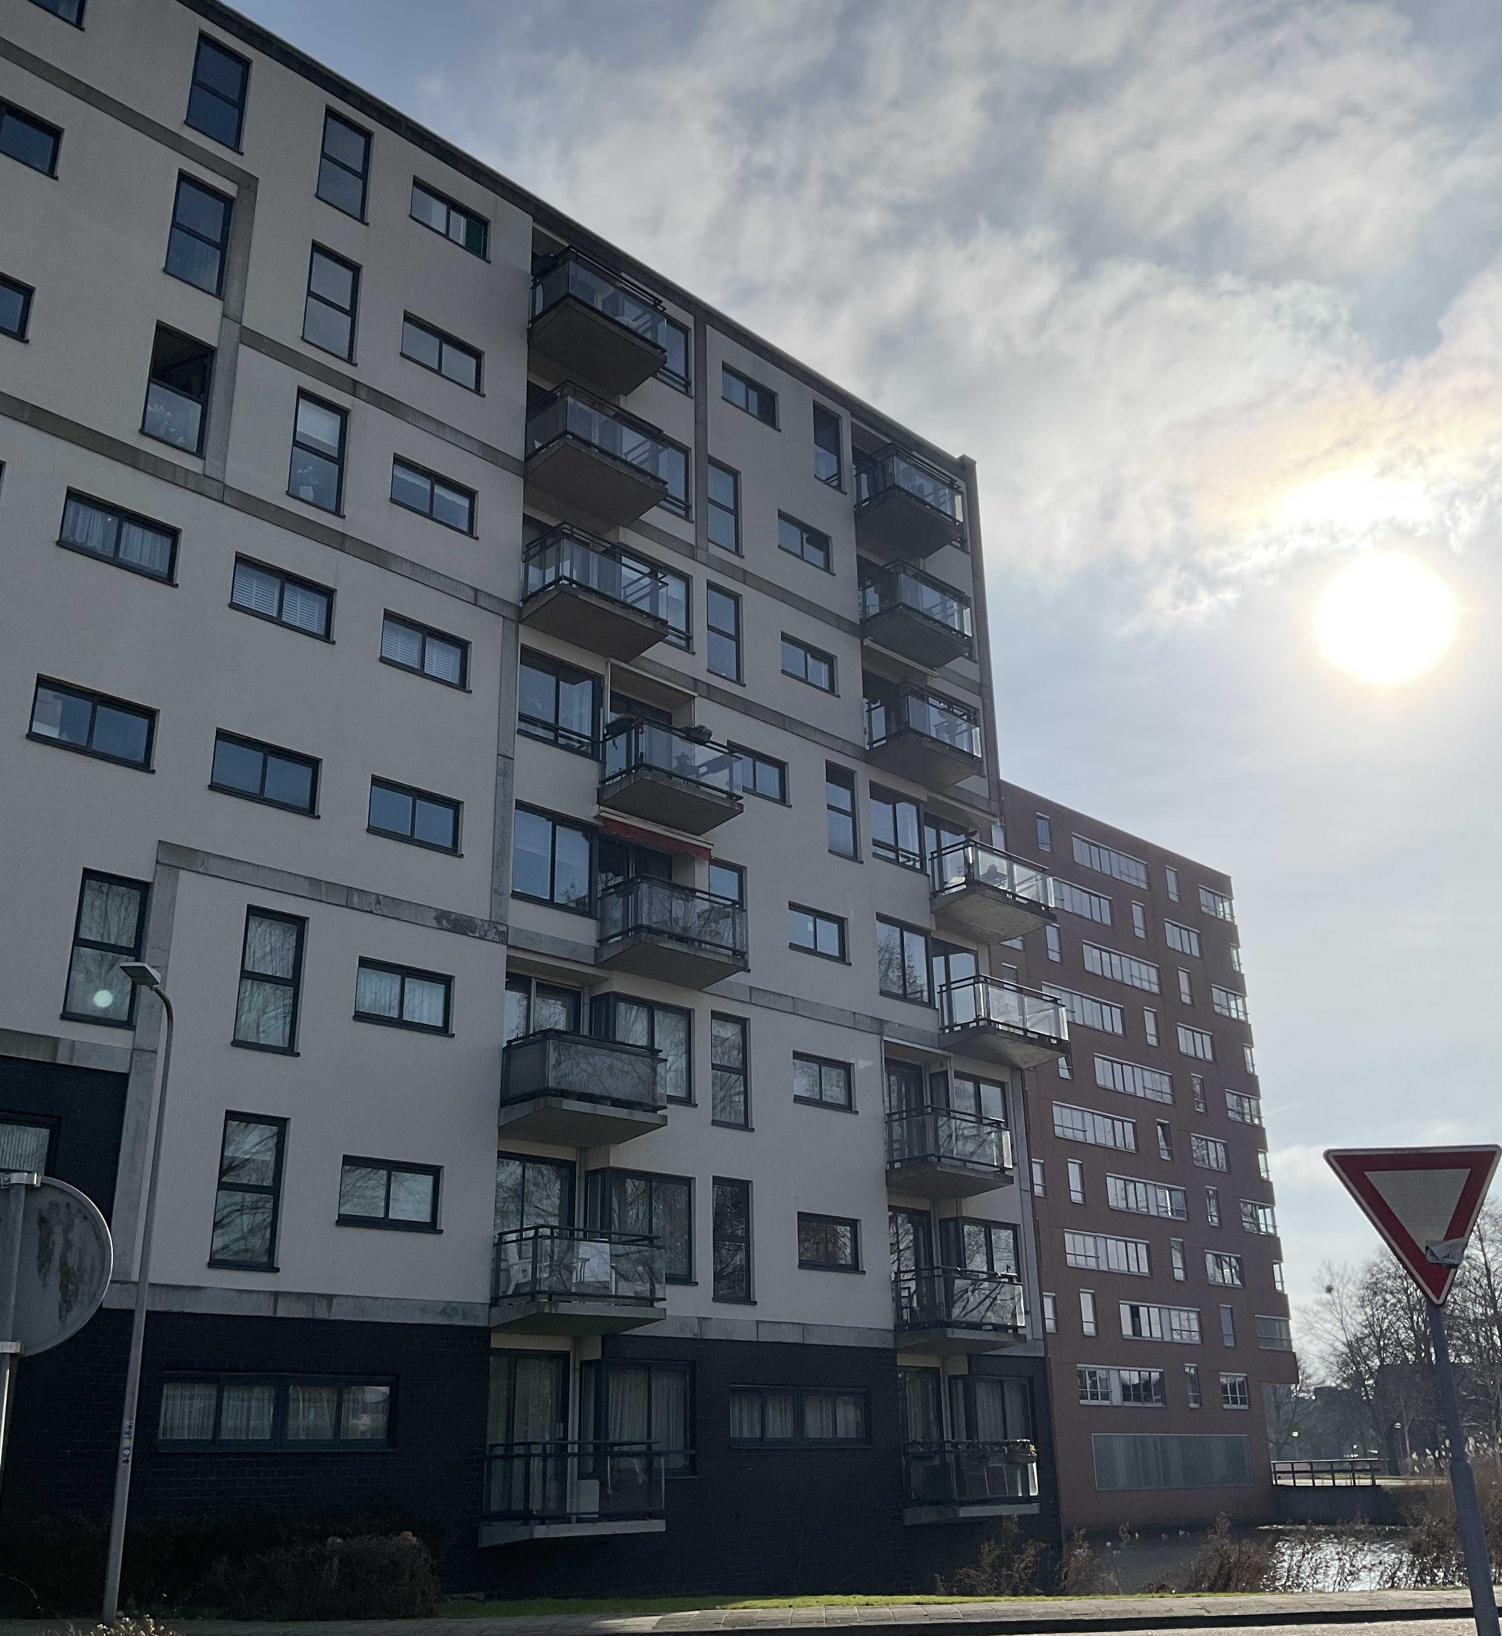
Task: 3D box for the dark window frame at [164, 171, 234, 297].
[{"bbox_3d":[-8.006,-8.398,24.314,0.120,1.814,0.869,-20,-28,41],"label":"dark window frame"}]

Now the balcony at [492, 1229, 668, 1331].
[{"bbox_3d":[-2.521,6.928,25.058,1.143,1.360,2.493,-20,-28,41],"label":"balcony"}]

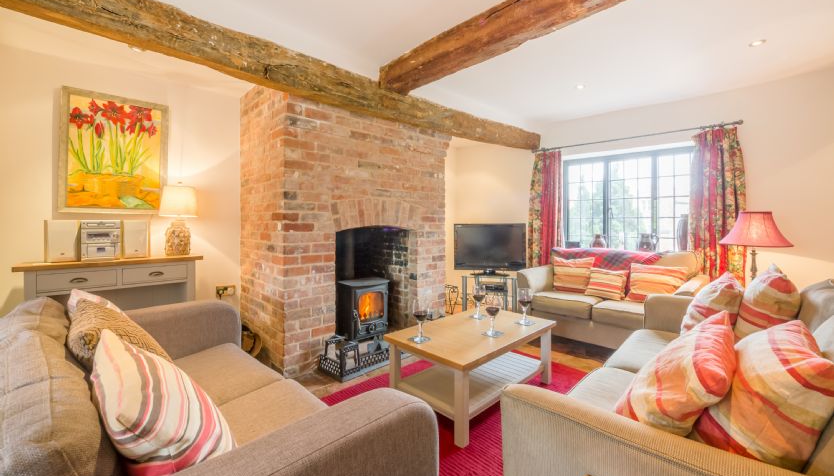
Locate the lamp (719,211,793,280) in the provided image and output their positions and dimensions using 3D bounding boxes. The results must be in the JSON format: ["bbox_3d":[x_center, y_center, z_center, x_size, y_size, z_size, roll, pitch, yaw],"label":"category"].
[{"bbox_3d":[2.571,0.104,2.465,0.390,0.600,0.390,-1,2,-44],"label":"lamp"}]

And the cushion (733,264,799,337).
[{"bbox_3d":[1.843,0.360,1.720,0.170,0.420,0.420,19,11,28],"label":"cushion"}]

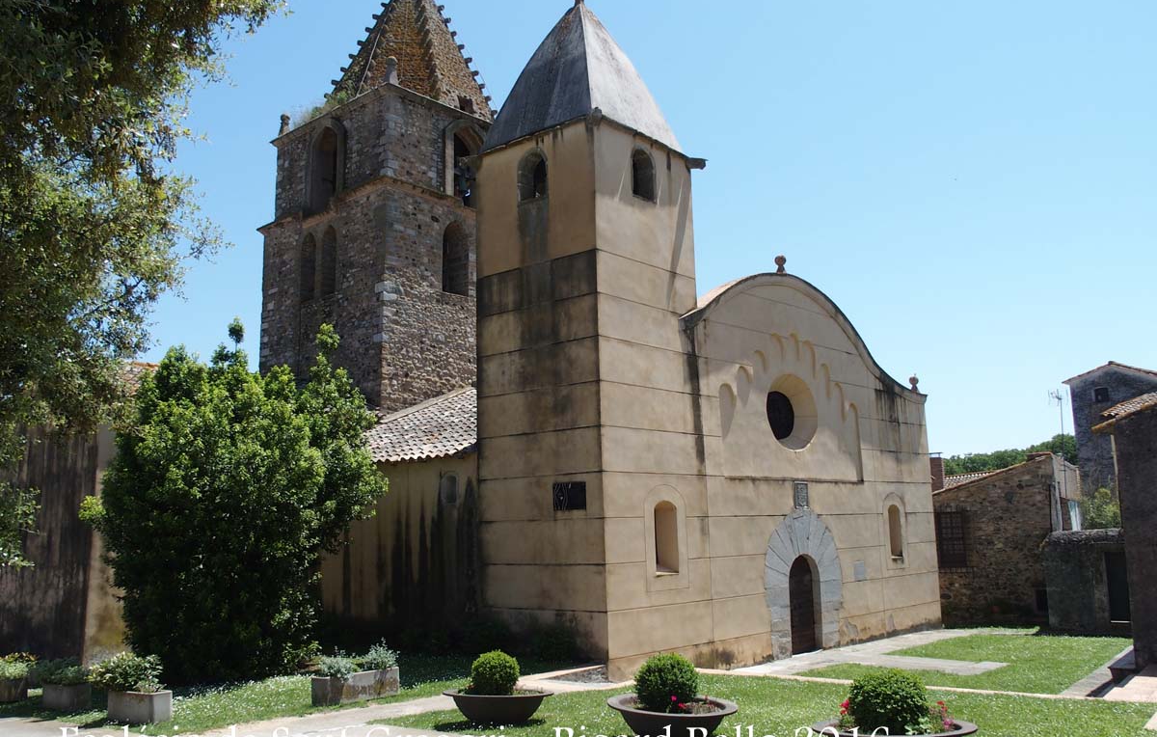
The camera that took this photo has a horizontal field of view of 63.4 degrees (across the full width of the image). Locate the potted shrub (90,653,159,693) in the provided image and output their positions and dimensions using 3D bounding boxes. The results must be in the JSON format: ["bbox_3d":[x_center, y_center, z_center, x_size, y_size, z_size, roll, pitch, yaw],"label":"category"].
[{"bbox_3d":[-6.108,4.109,12.600,0.920,0.520,0.820,3,-11,-25],"label":"potted shrub"}]

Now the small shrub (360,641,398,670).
[{"bbox_3d":[-2.972,4.261,13.900,0.570,0.430,0.480,1,-10,-12],"label":"small shrub"}]

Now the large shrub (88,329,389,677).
[{"bbox_3d":[-6.151,2.400,16.700,5.300,6.200,5.000,2,-10,-20],"label":"large shrub"}]

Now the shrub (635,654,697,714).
[{"bbox_3d":[0.976,3.476,10.350,0.700,0.660,0.700,-2,-10,5],"label":"shrub"}]

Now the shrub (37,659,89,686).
[{"bbox_3d":[-7.434,4.374,13.500,0.760,0.400,0.660,4,-11,-28],"label":"shrub"}]

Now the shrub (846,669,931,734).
[{"bbox_3d":[2.655,2.842,7.984,0.700,0.570,0.700,-1,-10,0],"label":"shrub"}]

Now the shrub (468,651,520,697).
[{"bbox_3d":[-1.108,3.956,12.150,0.670,0.580,0.670,0,-10,-5],"label":"shrub"}]

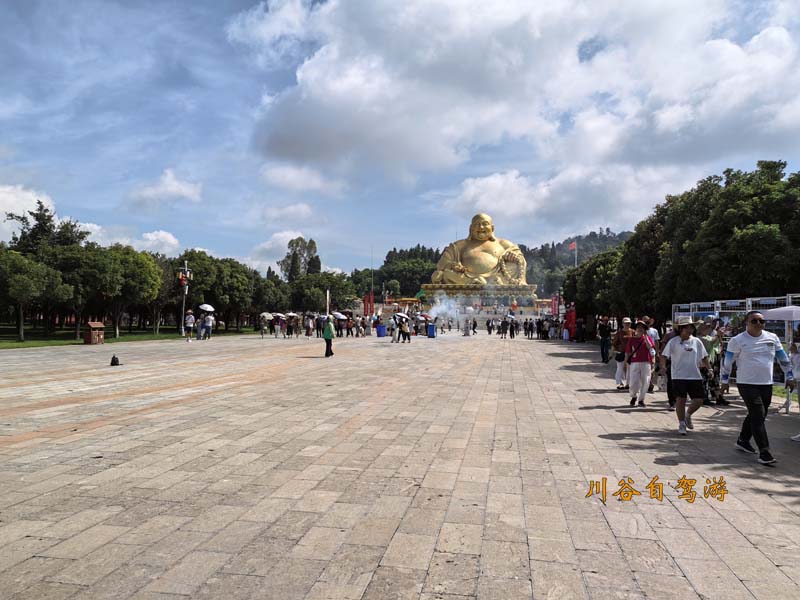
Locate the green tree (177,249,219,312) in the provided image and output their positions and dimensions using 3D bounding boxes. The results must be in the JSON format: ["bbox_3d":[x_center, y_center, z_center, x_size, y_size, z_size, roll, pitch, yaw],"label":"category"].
[{"bbox_3d":[-16.226,-0.641,50.000,4.300,6.891,4.300,0,-2,10],"label":"green tree"}]

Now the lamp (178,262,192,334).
[{"bbox_3d":[-14.781,-0.103,43.000,1.000,5.100,1.000,1,-2,10],"label":"lamp"}]

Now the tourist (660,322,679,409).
[{"bbox_3d":[4.971,1.175,11.300,0.520,1.608,0.360,0,-2,12],"label":"tourist"}]

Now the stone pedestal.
[{"bbox_3d":[18.104,-0.963,143.000,25.500,5.300,18.000,1,-2,10],"label":"stone pedestal"}]

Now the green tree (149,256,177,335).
[{"bbox_3d":[-17.471,-0.405,46.000,2.800,6.000,2.800,1,-2,10],"label":"green tree"}]

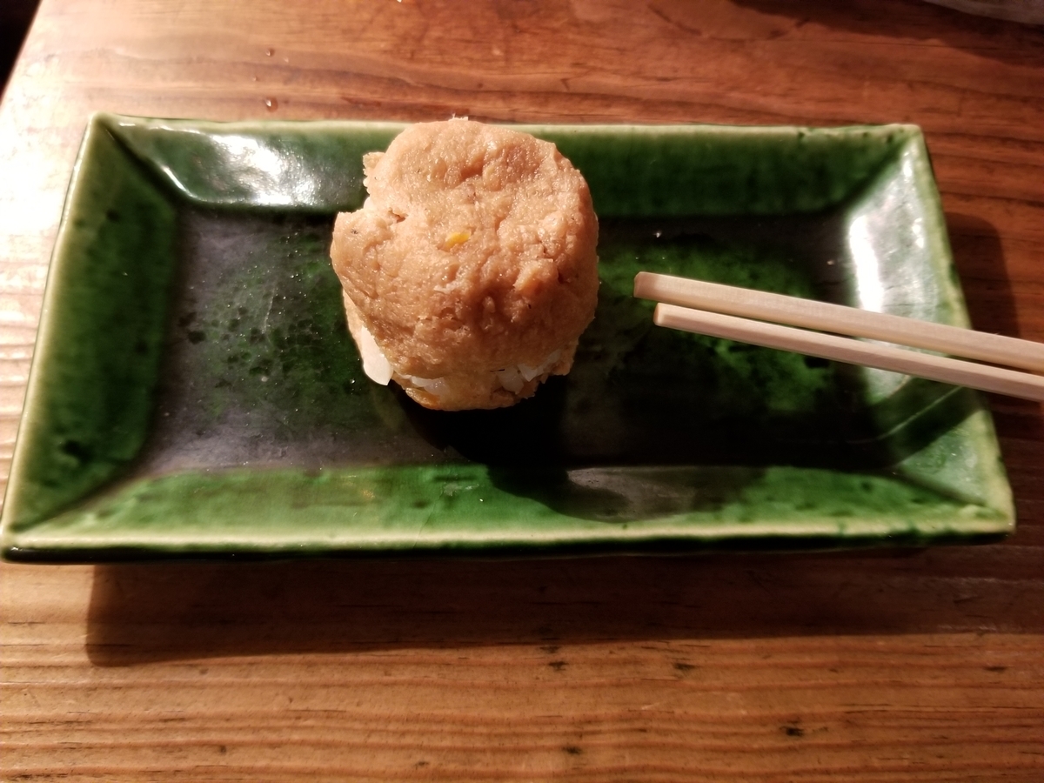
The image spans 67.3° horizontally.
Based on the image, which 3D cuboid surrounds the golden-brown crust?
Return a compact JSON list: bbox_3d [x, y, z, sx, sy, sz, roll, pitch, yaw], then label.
[{"bbox_3d":[-0.013,-0.030,0.187,0.062,0.046,0.067,-1,69,-4],"label":"golden-brown crust"}]

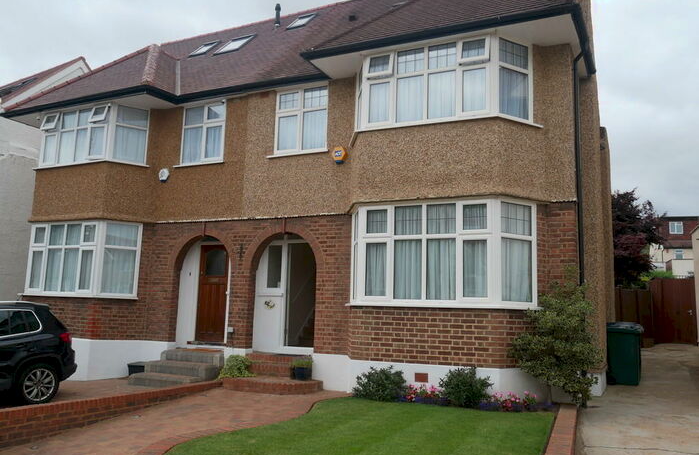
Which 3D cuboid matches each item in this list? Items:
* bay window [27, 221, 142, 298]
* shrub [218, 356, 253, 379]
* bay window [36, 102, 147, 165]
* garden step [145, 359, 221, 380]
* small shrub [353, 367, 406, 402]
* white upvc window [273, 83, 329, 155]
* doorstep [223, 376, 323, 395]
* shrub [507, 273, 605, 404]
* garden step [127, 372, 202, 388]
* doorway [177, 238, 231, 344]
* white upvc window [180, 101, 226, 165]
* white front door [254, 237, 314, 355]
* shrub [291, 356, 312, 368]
[{"bbox_3d":[-5.532,0.680,12.292,2.820,1.500,0.700,-2,-9,25],"label":"bay window"},{"bbox_3d":[-1.913,2.361,10.336,0.640,0.360,0.520,-2,-9,25],"label":"shrub"},{"bbox_3d":[-5.627,-1.852,12.982,2.870,1.220,0.650,-2,-10,26],"label":"bay window"},{"bbox_3d":[-3.172,2.643,11.341,1.390,0.210,0.330,-2,-10,26],"label":"garden step"},{"bbox_3d":[0.412,2.168,8.460,0.760,0.490,0.650,-2,-9,25],"label":"small shrub"},{"bbox_3d":[-0.870,-1.914,10.918,1.070,1.260,0.120,-2,-9,25],"label":"white upvc window"},{"bbox_3d":[-1.438,2.718,10.449,1.760,0.200,0.800,-2,-10,26],"label":"doorstep"},{"bbox_3d":[2.728,1.506,8.092,1.170,1.730,1.000,-2,-9,25],"label":"shrub"},{"bbox_3d":[-3.326,2.808,11.051,1.430,0.210,0.330,-2,-10,26],"label":"garden step"},{"bbox_3d":[-2.890,1.286,12.074,1.400,2.210,0.280,-2,-10,26],"label":"doorway"},{"bbox_3d":[-2.859,-1.821,11.864,1.050,1.230,0.120,-2,-9,25],"label":"white upvc window"},{"bbox_3d":[-1.190,1.214,11.263,1.440,2.250,0.280,-2,-10,26],"label":"white front door"},{"bbox_3d":[-0.805,2.280,10.338,0.370,0.230,0.320,-2,-10,26],"label":"shrub"}]

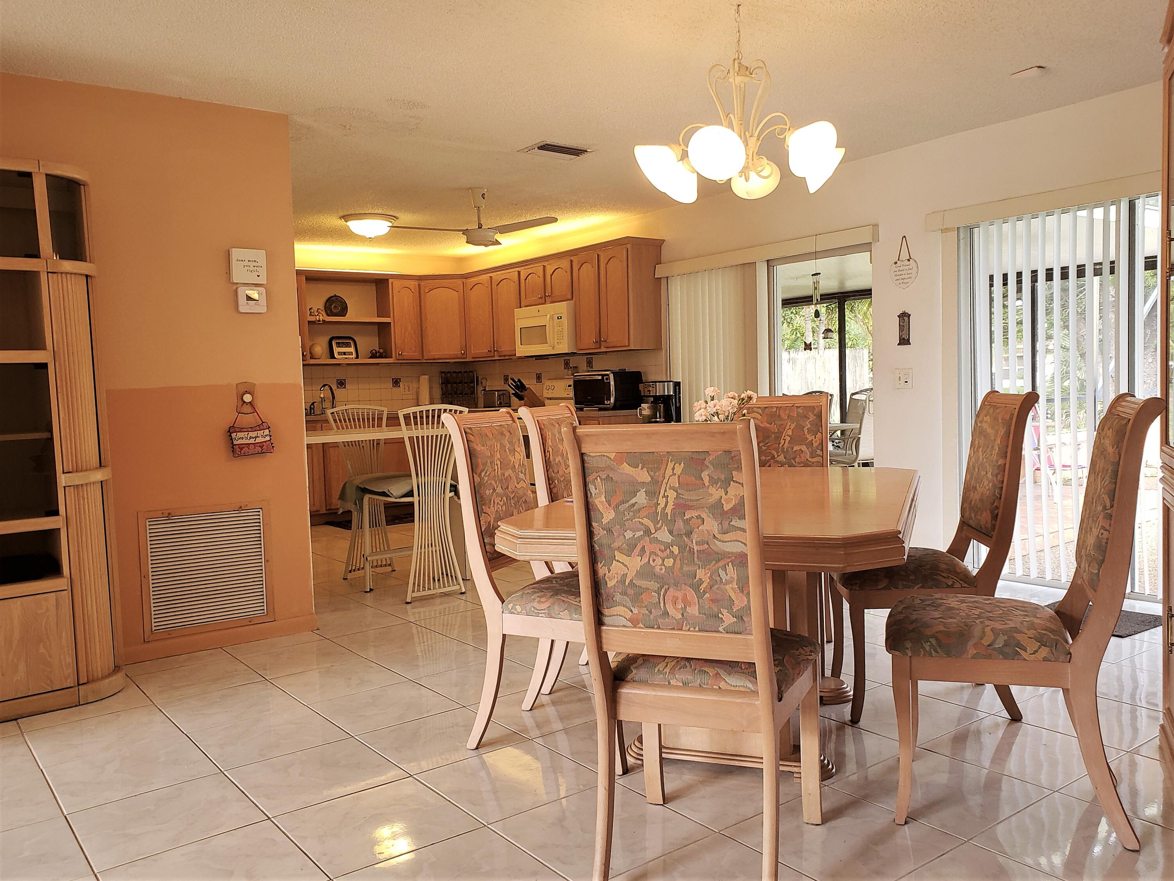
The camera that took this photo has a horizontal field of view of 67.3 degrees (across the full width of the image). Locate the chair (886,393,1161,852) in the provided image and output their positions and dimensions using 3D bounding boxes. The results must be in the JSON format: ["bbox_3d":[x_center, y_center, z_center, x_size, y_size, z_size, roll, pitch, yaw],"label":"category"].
[{"bbox_3d":[1.113,0.421,2.297,0.607,1.070,0.475,0,4,24],"label":"chair"}]

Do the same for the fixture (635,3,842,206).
[{"bbox_3d":[0.541,-1.184,3.097,0.710,0.670,0.710,-1,4,10],"label":"fixture"}]

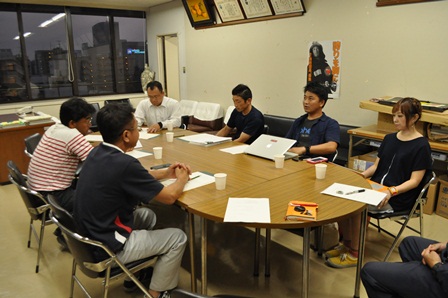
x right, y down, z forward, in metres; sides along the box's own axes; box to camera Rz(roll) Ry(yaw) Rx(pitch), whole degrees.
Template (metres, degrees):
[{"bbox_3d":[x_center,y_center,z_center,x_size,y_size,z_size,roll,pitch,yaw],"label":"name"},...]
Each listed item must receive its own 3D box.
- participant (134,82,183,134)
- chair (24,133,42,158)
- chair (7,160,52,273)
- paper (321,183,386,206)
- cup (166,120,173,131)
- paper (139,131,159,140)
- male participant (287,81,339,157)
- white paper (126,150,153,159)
[{"bbox_3d":[-0.780,-0.166,4.014,0.560,1.240,0.680,-1,13,-4],"label":"participant"},{"bbox_3d":[-1.681,0.203,3.483,0.490,0.750,0.460,-1,13,-4],"label":"chair"},{"bbox_3d":[-1.265,0.427,2.522,0.490,0.740,0.460,-9,16,-36],"label":"chair"},{"bbox_3d":[0.716,0.246,1.843,0.297,0.004,0.210,11,16,39],"label":"paper"},{"bbox_3d":[-0.616,-0.246,3.825,0.070,0.080,0.070,0,13,0],"label":"cup"},{"bbox_3d":[-0.826,-0.135,3.504,0.210,0.004,0.297,4,13,15],"label":"paper"},{"bbox_3d":[0.647,0.086,2.812,0.800,1.290,0.560,-12,17,-42],"label":"male participant"},{"bbox_3d":[-0.754,0.041,2.729,0.297,0.004,0.210,11,16,38],"label":"white paper"}]

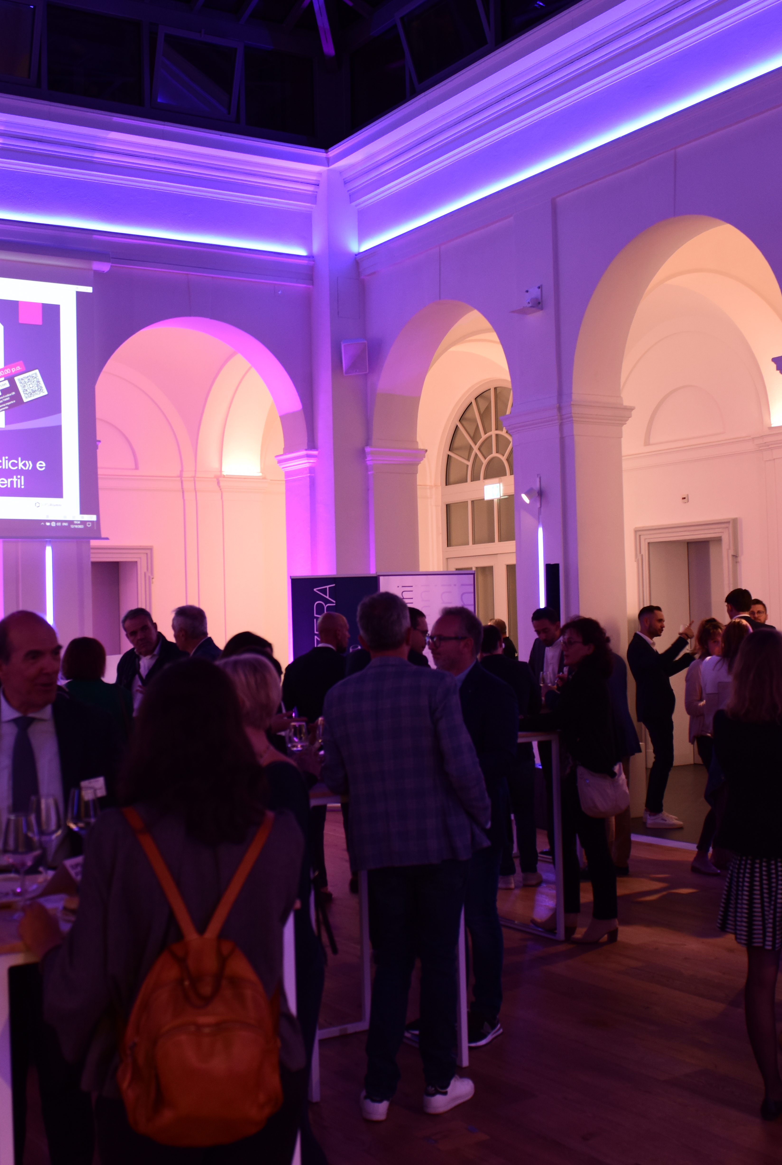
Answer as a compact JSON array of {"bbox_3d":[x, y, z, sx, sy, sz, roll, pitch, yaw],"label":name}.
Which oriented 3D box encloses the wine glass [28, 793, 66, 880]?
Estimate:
[{"bbox_3d":[-0.843,0.628,3.309,0.086,0.218,0.086,-1,-1,0],"label":"wine glass"}]

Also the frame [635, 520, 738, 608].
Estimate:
[{"bbox_3d":[2.892,0.648,13.058,0.200,2.410,1.351,-1,-1,-33],"label":"frame"}]

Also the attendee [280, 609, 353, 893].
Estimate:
[{"bbox_3d":[-0.421,1.039,8.300,0.500,1.730,0.380,-2,-1,25],"label":"attendee"}]

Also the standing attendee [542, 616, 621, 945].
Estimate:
[{"bbox_3d":[0.997,1.028,7.188,0.500,1.669,0.480,-1,-1,-3],"label":"standing attendee"}]

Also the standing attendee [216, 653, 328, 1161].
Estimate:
[{"bbox_3d":[-0.404,1.028,4.170,0.380,1.630,0.460,-2,-1,22],"label":"standing attendee"}]

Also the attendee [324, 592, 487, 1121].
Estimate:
[{"bbox_3d":[0.055,0.929,4.800,0.590,1.820,0.420,-2,-1,13],"label":"attendee"}]

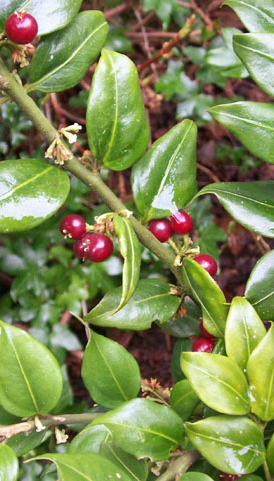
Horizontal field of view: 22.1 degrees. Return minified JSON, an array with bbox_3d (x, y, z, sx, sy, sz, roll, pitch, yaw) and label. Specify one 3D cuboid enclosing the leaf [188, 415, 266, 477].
[{"bbox_3d":[0.027,0.063,0.218,0.026,0.005,0.017,21,68,9],"label":"leaf"}]

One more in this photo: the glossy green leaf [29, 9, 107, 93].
[{"bbox_3d":[-0.024,-0.065,0.246,0.039,0.008,0.021,-43,78,-10],"label":"glossy green leaf"}]

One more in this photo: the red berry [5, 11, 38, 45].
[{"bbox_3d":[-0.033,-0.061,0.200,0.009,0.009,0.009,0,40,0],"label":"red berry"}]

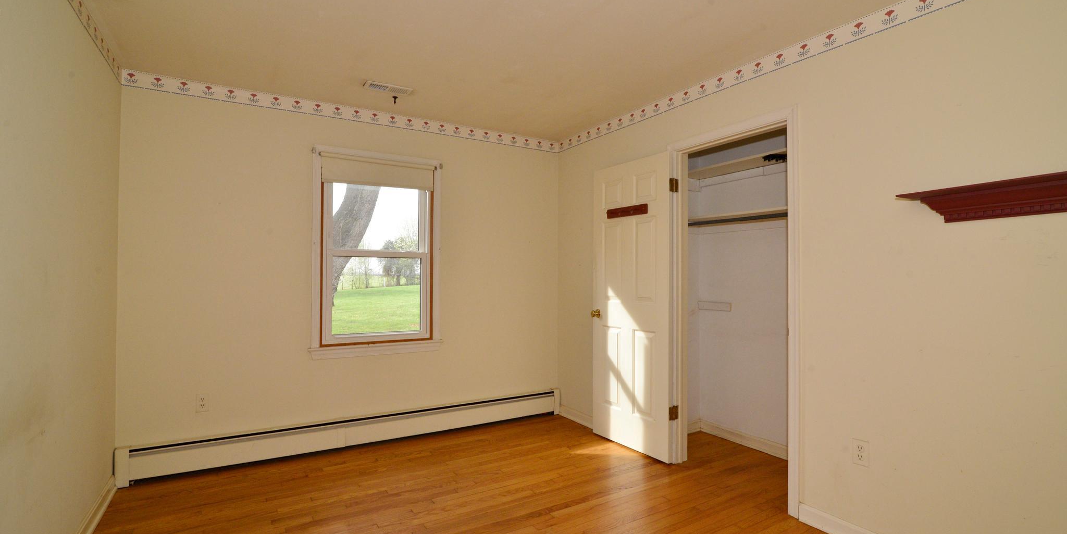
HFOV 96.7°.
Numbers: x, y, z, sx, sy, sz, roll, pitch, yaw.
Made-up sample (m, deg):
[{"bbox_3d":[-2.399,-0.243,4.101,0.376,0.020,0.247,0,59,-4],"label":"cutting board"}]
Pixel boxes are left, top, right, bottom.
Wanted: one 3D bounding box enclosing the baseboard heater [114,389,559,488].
[{"bbox_3d":[-1.085,1.169,3.463,3.000,0.210,0.070,1,-1,-30],"label":"baseboard heater"}]

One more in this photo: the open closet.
[{"bbox_3d":[1.354,0.244,3.150,0.715,2.106,1.160,1,-1,-32],"label":"open closet"}]

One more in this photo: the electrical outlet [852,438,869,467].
[{"bbox_3d":[1.505,0.855,2.182,0.010,0.115,0.070,1,-1,-32],"label":"electrical outlet"}]

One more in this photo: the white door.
[{"bbox_3d":[0.696,0.263,3.405,0.042,2.035,0.729,1,-1,-34],"label":"white door"}]

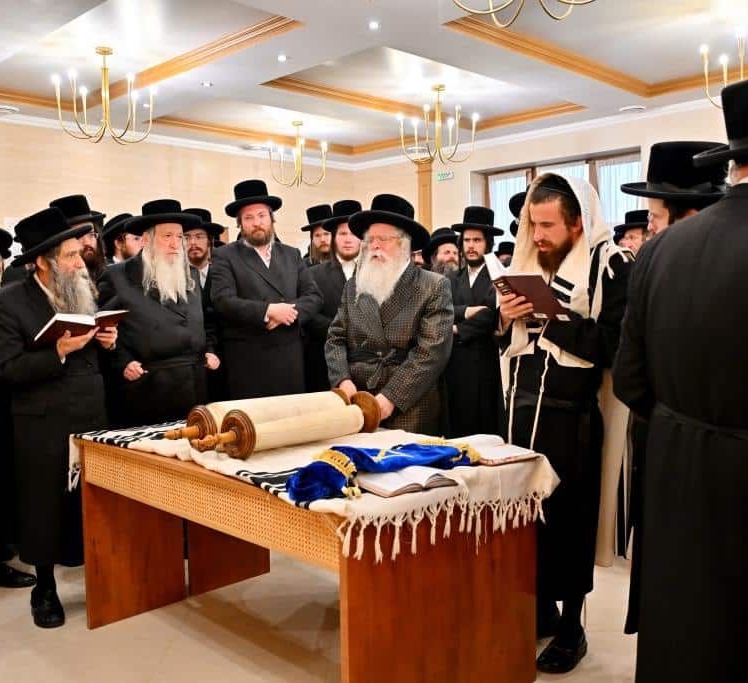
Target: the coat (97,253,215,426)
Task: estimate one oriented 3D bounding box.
[{"bbox_3d":[-1.024,0.215,3.750,0.570,1.276,0.400,-3,4,-37],"label":"coat"}]

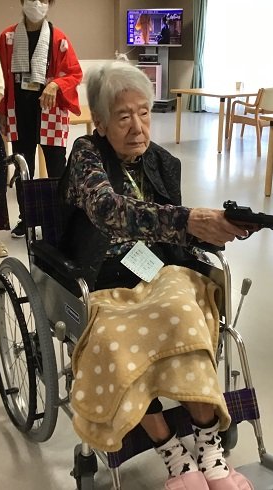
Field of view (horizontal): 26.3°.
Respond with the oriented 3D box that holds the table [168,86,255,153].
[{"bbox_3d":[1.173,-1.666,7.715,1.050,0.700,1.030,-12,22,-32],"label":"table"}]

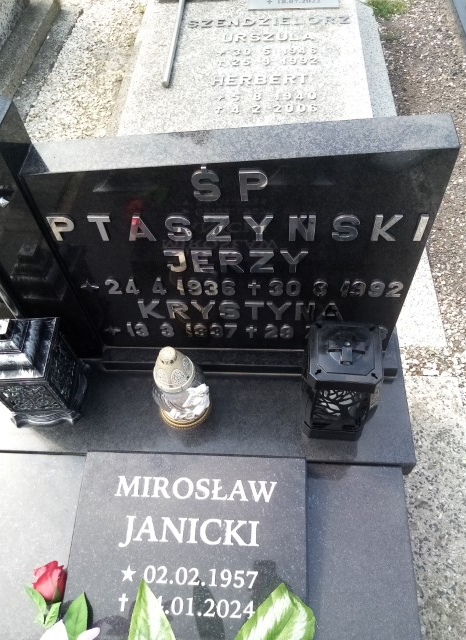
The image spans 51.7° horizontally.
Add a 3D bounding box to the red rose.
[{"bbox_3d":[-0.301,0.431,0.792,0.056,0.056,0.063,1,76,4],"label":"red rose"}]

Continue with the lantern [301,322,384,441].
[{"bbox_3d":[0.187,0.110,0.852,0.114,0.252,0.114,3,56,6],"label":"lantern"}]

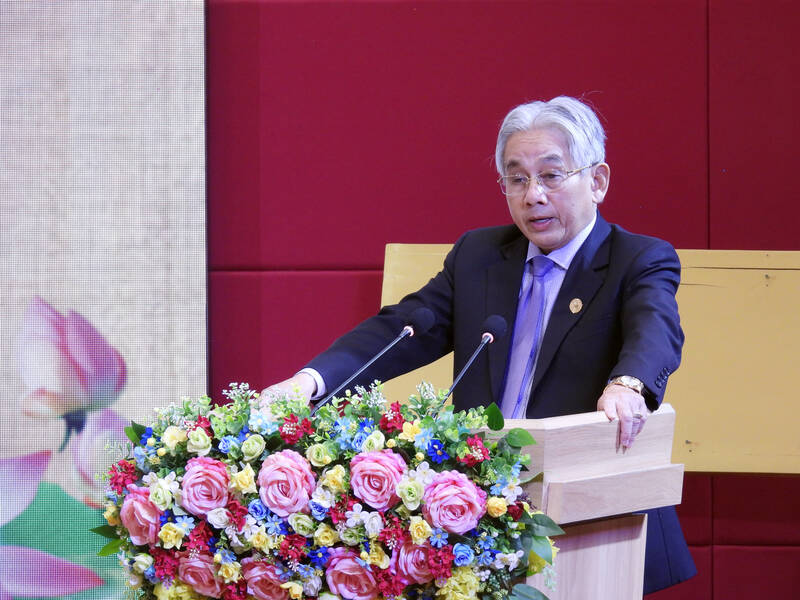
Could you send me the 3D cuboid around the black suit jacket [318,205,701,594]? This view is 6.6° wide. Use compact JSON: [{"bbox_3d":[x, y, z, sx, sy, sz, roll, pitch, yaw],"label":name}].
[{"bbox_3d":[0.190,0.165,11.030,0.530,0.630,0.660,0,2,27],"label":"black suit jacket"}]

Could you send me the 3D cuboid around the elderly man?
[{"bbox_3d":[0.180,0.460,11.020,0.550,1.600,0.740,0,2,27],"label":"elderly man"}]

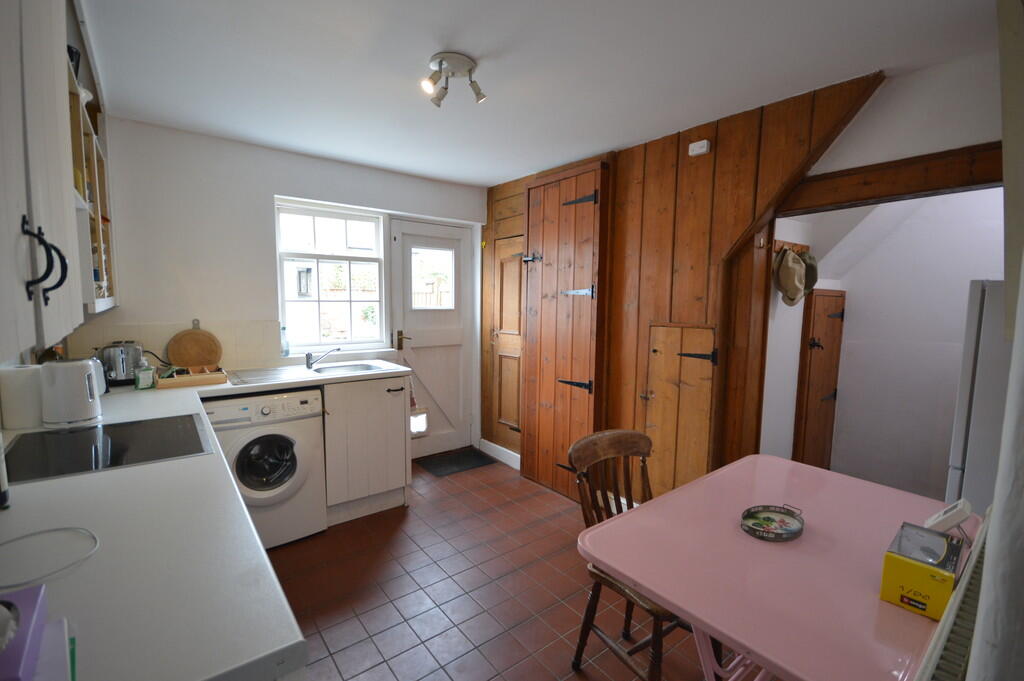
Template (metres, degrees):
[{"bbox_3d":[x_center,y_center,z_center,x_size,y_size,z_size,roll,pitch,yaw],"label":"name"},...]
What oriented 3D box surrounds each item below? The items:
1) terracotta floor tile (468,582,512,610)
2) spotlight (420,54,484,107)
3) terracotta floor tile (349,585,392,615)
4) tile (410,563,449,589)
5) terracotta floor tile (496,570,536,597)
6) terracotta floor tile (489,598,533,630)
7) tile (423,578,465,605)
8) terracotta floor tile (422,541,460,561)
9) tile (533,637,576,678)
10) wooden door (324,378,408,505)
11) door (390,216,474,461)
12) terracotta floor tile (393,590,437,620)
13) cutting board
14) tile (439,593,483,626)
[{"bbox_3d":[-0.102,1.205,2.009,0.149,0.012,0.149,-3,6,-38],"label":"terracotta floor tile"},{"bbox_3d":[-0.236,-1.071,1.782,0.270,0.165,0.230,0,5,-8],"label":"spotlight"},{"bbox_3d":[-0.656,1.196,1.962,0.149,0.013,0.149,-3,6,-38],"label":"terracotta floor tile"},{"bbox_3d":[-0.414,1.179,2.137,0.150,0.012,0.150,-4,7,-39],"label":"tile"},{"bbox_3d":[0.018,1.193,2.104,0.149,0.013,0.149,-3,6,-38],"label":"terracotta floor tile"},{"bbox_3d":[-0.008,1.225,1.907,0.149,0.012,0.149,-3,7,-38],"label":"terracotta floor tile"},{"bbox_3d":[-0.325,1.208,2.046,0.149,0.012,0.149,-3,7,-38],"label":"tile"},{"bbox_3d":[-0.390,1.179,2.372,0.149,0.012,0.149,-3,6,-38],"label":"terracotta floor tile"},{"bbox_3d":[0.185,1.231,1.646,0.149,0.012,0.149,-3,6,-38],"label":"tile"},{"bbox_3d":[-0.900,0.614,2.668,0.500,0.730,0.025,-3,6,-37],"label":"wooden door"},{"bbox_3d":[-0.701,0.012,3.827,0.790,2.040,0.045,-3,6,-37],"label":"door"},{"bbox_3d":[-0.441,1.202,1.938,0.149,0.012,0.149,-3,6,-38],"label":"terracotta floor tile"},{"bbox_3d":[-1.851,0.040,2.502,0.262,0.334,0.018,-1,-9,-40],"label":"cutting board"},{"bbox_3d":[-0.221,1.200,1.900,0.150,0.012,0.150,-4,7,-39],"label":"tile"}]

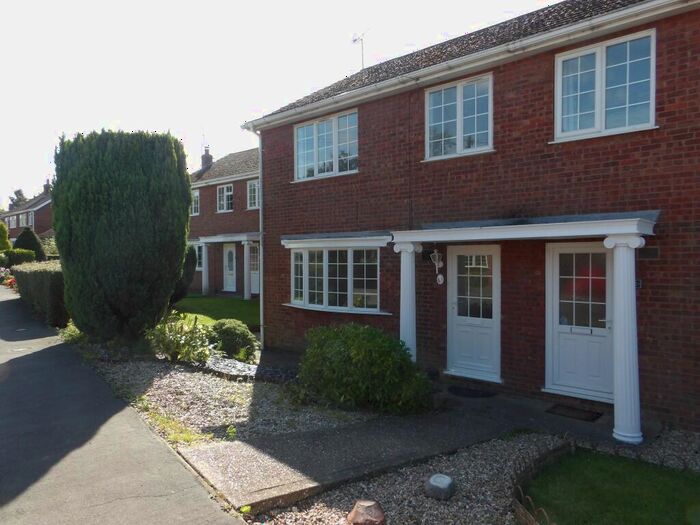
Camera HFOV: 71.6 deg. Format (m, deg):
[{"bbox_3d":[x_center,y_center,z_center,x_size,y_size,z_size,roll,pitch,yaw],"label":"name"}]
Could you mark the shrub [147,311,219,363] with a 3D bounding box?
[{"bbox_3d":[-3.244,1.443,9.400,1.350,0.970,1.250,-1,1,-19],"label":"shrub"}]

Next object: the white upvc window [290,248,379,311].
[{"bbox_3d":[-0.412,0.297,9.351,2.250,1.200,0.360,0,1,40],"label":"white upvc window"}]

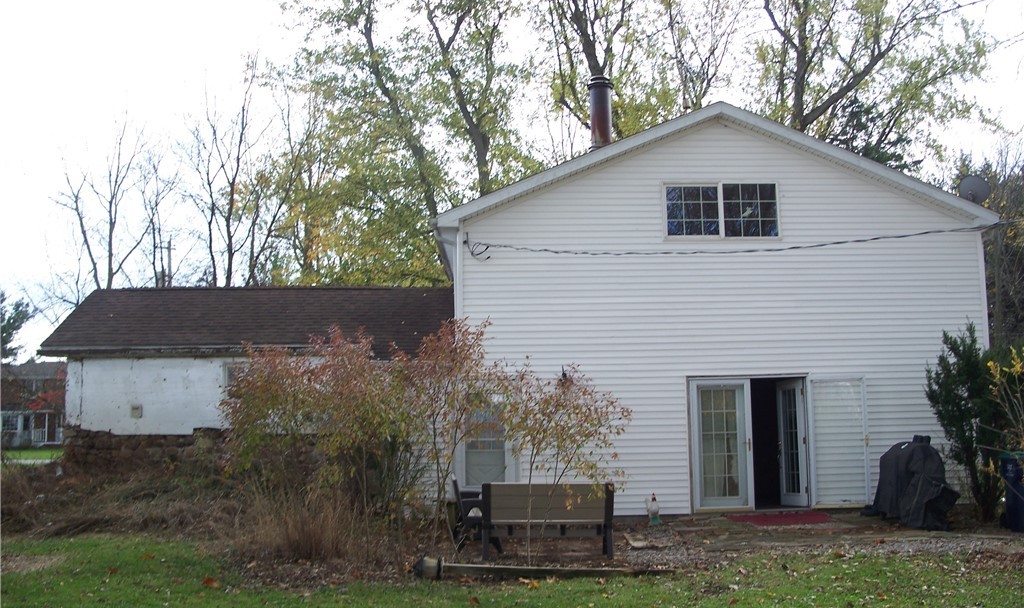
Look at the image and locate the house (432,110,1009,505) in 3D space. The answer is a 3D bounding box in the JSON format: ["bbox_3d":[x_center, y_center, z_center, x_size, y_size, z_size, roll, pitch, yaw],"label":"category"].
[{"bbox_3d":[3.229,0.434,21.406,9.180,6.660,7.800,-1,-6,-2],"label":"house"}]

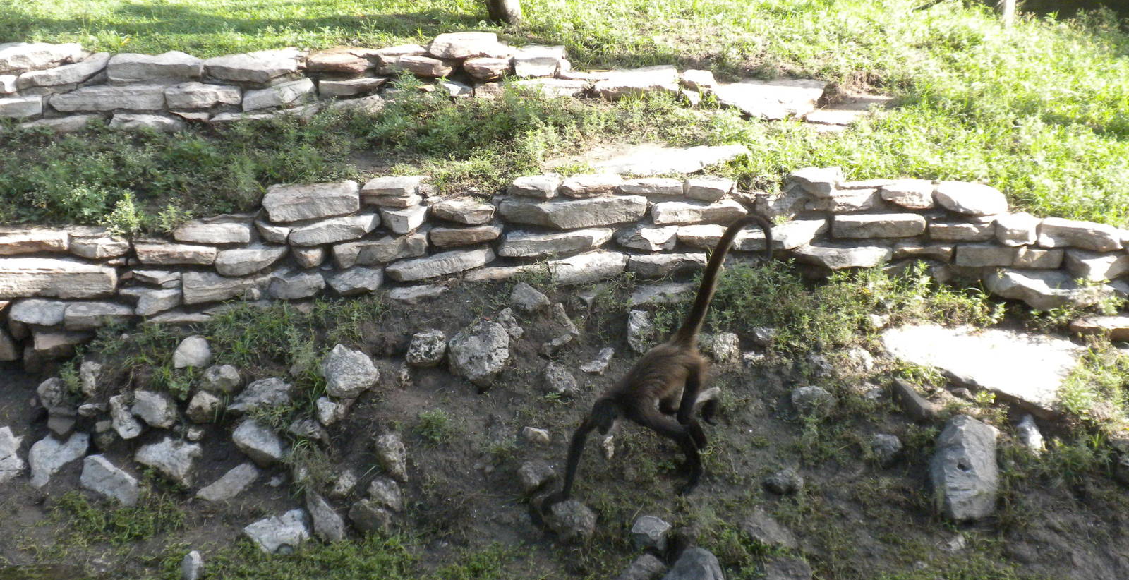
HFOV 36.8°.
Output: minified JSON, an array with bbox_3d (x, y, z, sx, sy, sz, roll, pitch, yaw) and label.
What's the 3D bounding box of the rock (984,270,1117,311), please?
[{"bbox_3d":[2.112,0.002,7.389,0.550,0.102,0.281,6,21,16],"label":"rock"}]

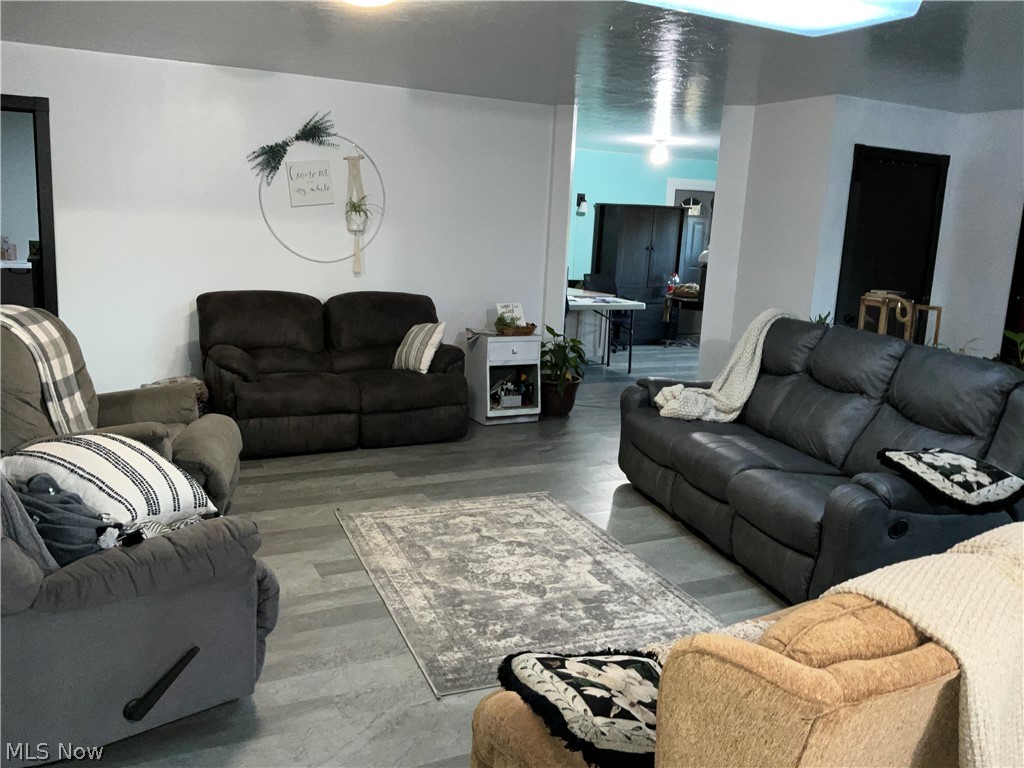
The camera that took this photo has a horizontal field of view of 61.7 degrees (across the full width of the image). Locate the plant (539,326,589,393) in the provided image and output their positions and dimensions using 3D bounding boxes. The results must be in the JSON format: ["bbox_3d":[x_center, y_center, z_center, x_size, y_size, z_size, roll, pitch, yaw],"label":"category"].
[{"bbox_3d":[0.359,-0.126,6.945,0.460,0.740,0.460,3,11,-1],"label":"plant"}]

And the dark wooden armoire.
[{"bbox_3d":[1.627,-1.442,11.315,1.050,1.770,0.660,-3,12,-26],"label":"dark wooden armoire"}]

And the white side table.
[{"bbox_3d":[-0.077,-0.069,6.702,0.470,0.680,0.450,-3,12,-26],"label":"white side table"}]

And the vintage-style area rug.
[{"bbox_3d":[-0.014,0.823,3.898,1.220,0.012,1.830,-2,12,-22],"label":"vintage-style area rug"}]

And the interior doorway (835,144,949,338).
[{"bbox_3d":[2.684,-0.588,6.246,0.950,2.140,0.120,-3,12,-26],"label":"interior doorway"}]

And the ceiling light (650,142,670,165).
[{"bbox_3d":[1.611,-2.528,9.349,0.200,0.230,0.200,3,11,-1],"label":"ceiling light"}]

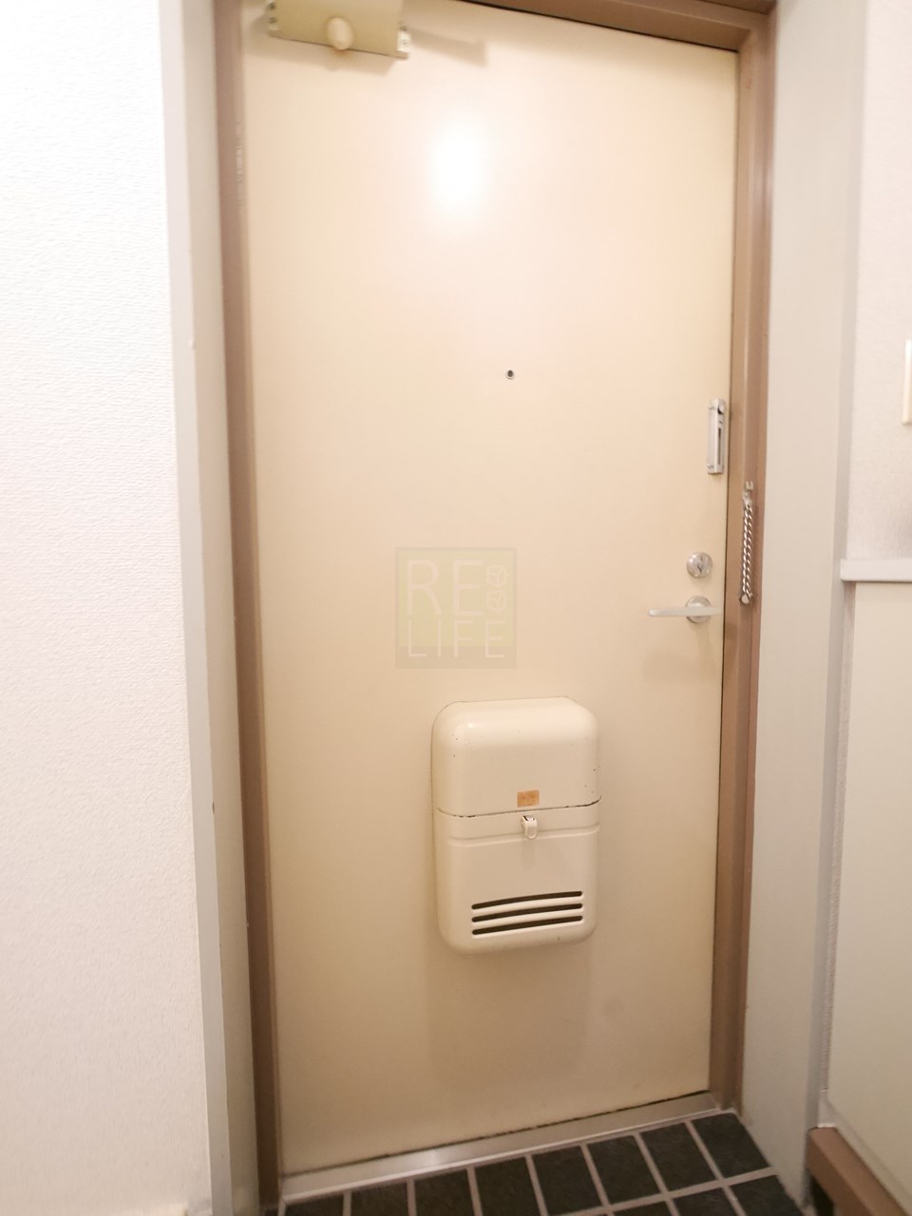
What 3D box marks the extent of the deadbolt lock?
[{"bbox_3d":[0.433,-0.075,0.862,0.047,0.047,0.023,-1,4,-9],"label":"deadbolt lock"}]

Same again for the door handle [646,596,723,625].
[{"bbox_3d":[0.387,0.006,0.843,0.147,0.049,0.056,-1,4,-9],"label":"door handle"}]

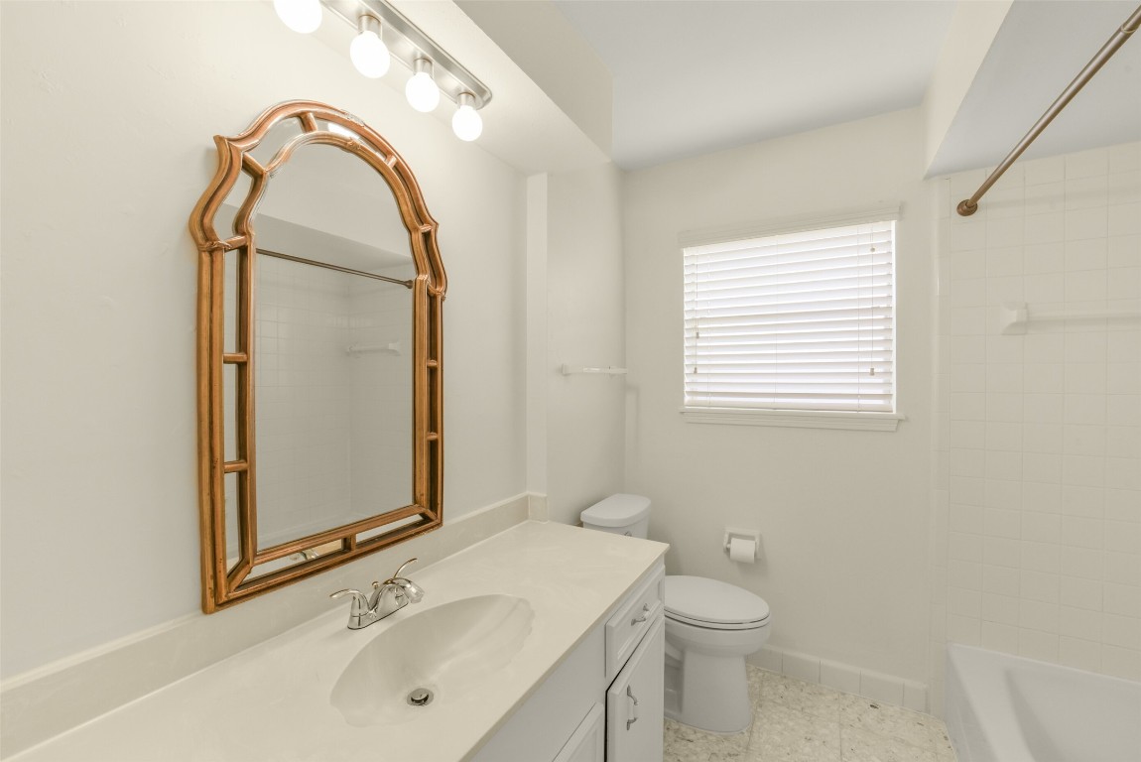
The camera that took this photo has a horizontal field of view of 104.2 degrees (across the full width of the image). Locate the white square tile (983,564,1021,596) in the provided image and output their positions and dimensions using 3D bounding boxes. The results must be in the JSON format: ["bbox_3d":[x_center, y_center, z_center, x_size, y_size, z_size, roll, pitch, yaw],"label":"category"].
[{"bbox_3d":[1.636,0.757,1.686,0.107,0.108,0.009,0,1,27],"label":"white square tile"}]

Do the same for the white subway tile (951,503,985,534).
[{"bbox_3d":[1.548,0.541,1.744,0.108,0.108,0.008,0,1,26],"label":"white subway tile"}]

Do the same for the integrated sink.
[{"bbox_3d":[-0.255,0.608,0.913,0.310,0.140,0.465,0,0,30],"label":"integrated sink"}]

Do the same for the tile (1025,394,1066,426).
[{"bbox_3d":[1.735,0.101,1.632,0.107,0.108,0.010,0,0,27],"label":"tile"}]

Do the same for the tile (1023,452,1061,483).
[{"bbox_3d":[1.724,0.317,1.627,0.108,0.108,0.009,0,1,27],"label":"tile"}]

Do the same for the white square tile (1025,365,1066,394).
[{"bbox_3d":[1.735,-0.008,1.631,0.107,0.108,0.010,0,0,27],"label":"white square tile"}]

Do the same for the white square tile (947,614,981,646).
[{"bbox_3d":[1.544,0.976,1.738,0.107,0.108,0.010,0,0,27],"label":"white square tile"}]

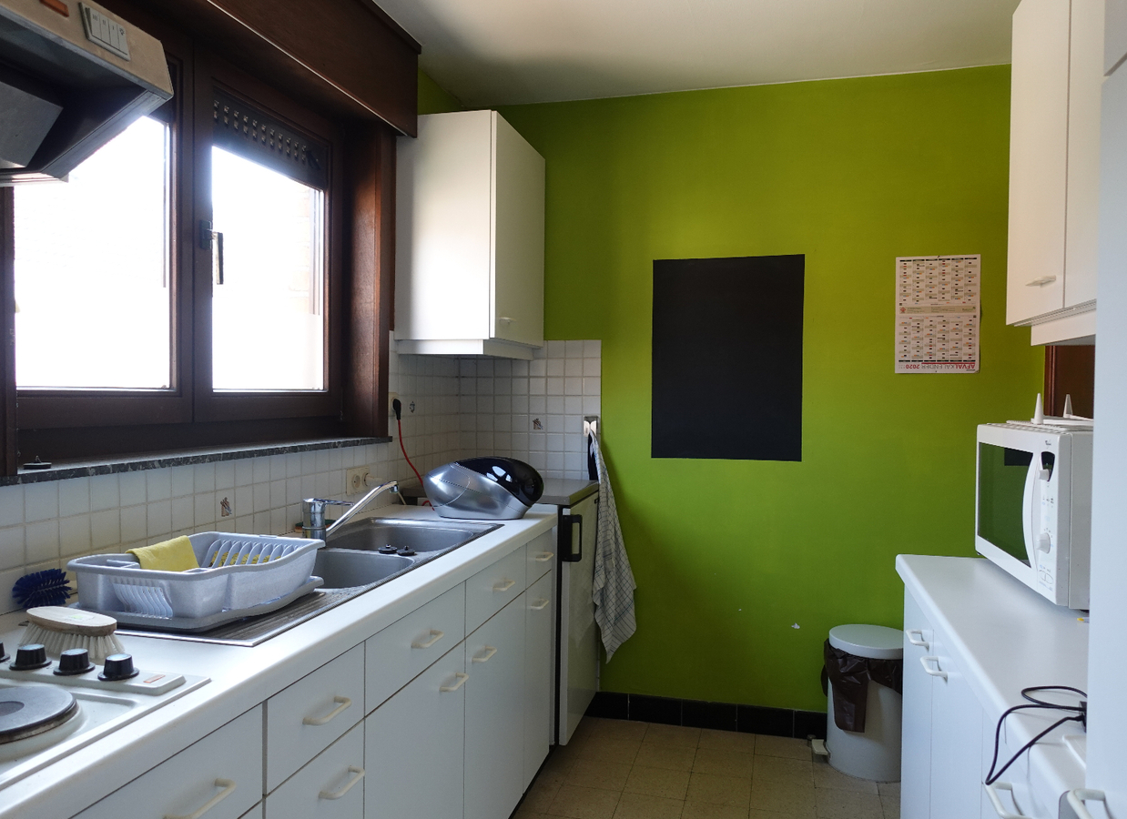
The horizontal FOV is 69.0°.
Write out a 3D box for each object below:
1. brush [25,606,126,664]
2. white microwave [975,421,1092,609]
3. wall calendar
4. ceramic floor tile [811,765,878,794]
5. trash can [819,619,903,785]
[{"bbox_3d":[-0.702,0.319,1.179,0.165,0.053,0.071,1,1,14],"label":"brush"},{"bbox_3d":[1.133,0.198,1.672,0.405,0.319,0.564,1,1,14],"label":"white microwave"},{"bbox_3d":[1.339,-0.340,2.932,0.280,0.419,0.008,1,1,14],"label":"wall calendar"},{"bbox_3d":[0.950,1.244,2.759,0.200,0.010,0.203,1,1,14],"label":"ceramic floor tile"},{"bbox_3d":[1.059,1.013,2.858,0.337,0.452,0.305,1,1,14],"label":"trash can"}]

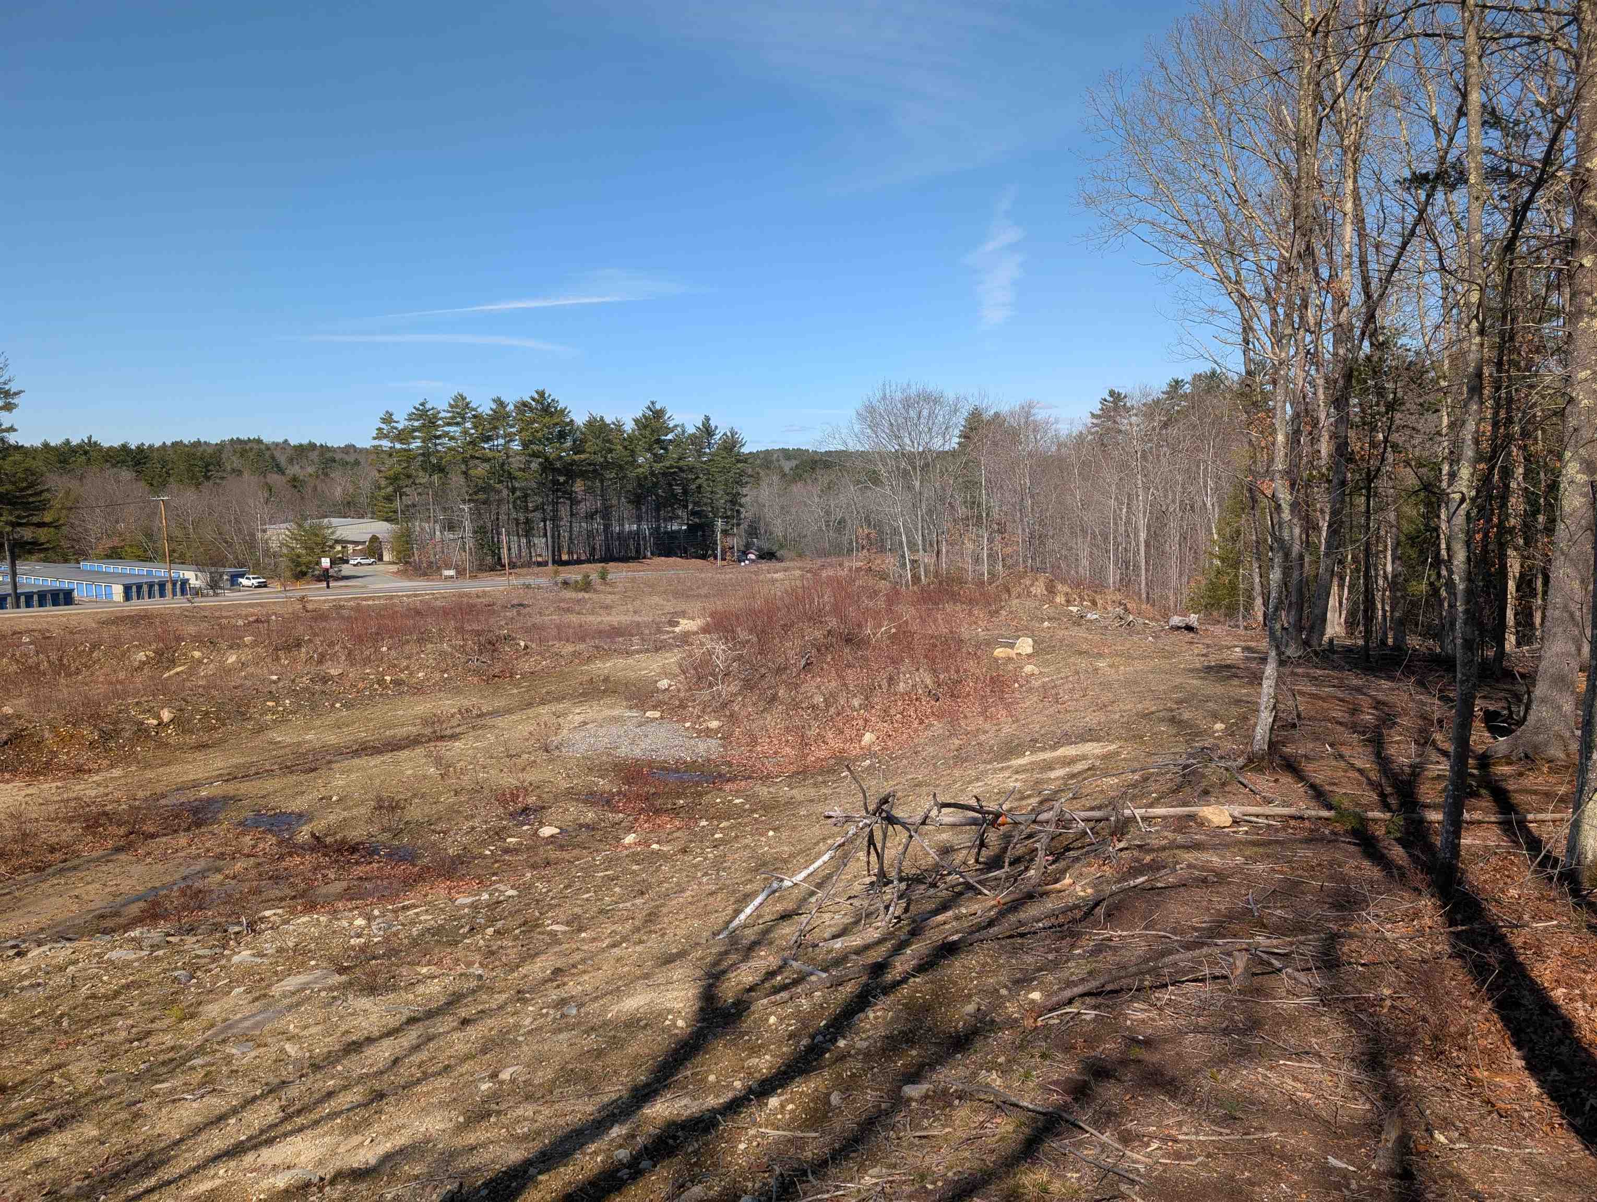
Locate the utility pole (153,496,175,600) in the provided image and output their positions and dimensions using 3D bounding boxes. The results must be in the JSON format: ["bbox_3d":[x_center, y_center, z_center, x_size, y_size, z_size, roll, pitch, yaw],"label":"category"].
[{"bbox_3d":[-69.152,-5.762,121.447,2.500,11.314,0.400,0,6,20],"label":"utility pole"}]

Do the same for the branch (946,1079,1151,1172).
[{"bbox_3d":[1.078,2.210,4.816,0.170,0.090,1.024,0,0,-42],"label":"branch"}]

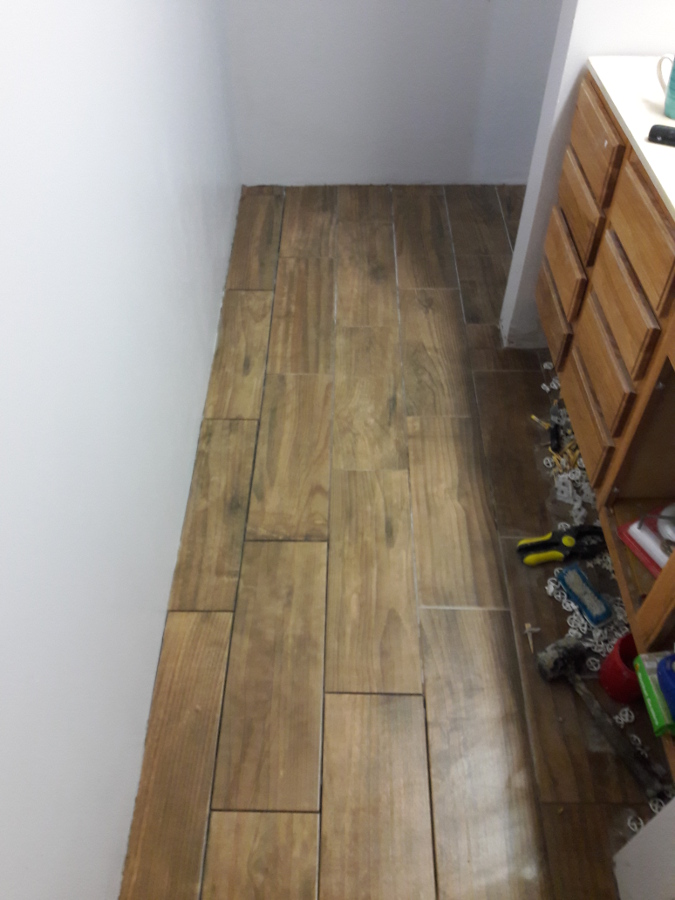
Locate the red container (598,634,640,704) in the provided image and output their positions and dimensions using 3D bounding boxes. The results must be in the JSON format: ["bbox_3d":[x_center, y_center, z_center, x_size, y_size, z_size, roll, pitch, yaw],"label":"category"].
[{"bbox_3d":[0.604,0.444,1.486,0.102,0.115,0.102,1,48,1],"label":"red container"}]

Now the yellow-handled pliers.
[{"bbox_3d":[0.554,0.234,1.753,0.227,0.036,0.085,-7,49,-6],"label":"yellow-handled pliers"}]

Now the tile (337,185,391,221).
[{"bbox_3d":[0.103,-0.945,2.803,0.212,0.010,0.269,1,48,1],"label":"tile"}]

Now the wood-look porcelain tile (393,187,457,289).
[{"bbox_3d":[0.313,-0.785,2.661,0.207,0.010,0.658,1,48,1],"label":"wood-look porcelain tile"}]

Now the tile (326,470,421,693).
[{"bbox_3d":[0.081,0.283,1.714,0.202,0.010,0.601,1,48,1],"label":"tile"}]

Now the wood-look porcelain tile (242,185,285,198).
[{"bbox_3d":[-0.294,-1.012,2.861,0.165,0.010,0.074,1,48,1],"label":"wood-look porcelain tile"}]

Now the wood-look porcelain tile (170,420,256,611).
[{"bbox_3d":[-0.300,0.142,1.839,0.148,0.010,0.596,1,48,1],"label":"wood-look porcelain tile"}]

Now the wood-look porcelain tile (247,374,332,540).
[{"bbox_3d":[-0.121,0.003,1.987,0.205,0.010,0.605,1,48,1],"label":"wood-look porcelain tile"}]

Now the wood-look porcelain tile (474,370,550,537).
[{"bbox_3d":[0.508,-0.007,1.998,0.208,0.010,0.605,1,48,1],"label":"wood-look porcelain tile"}]

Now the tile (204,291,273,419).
[{"bbox_3d":[-0.296,-0.305,2.235,0.154,0.010,0.595,1,48,1],"label":"tile"}]

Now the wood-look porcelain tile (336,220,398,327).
[{"bbox_3d":[0.102,-0.622,2.542,0.208,0.010,0.605,1,48,1],"label":"wood-look porcelain tile"}]

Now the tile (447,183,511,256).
[{"bbox_3d":[0.527,-0.874,2.766,0.208,0.010,0.499,1,48,1],"label":"tile"}]

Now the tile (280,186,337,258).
[{"bbox_3d":[-0.108,-0.856,2.724,0.203,0.010,0.493,1,48,1],"label":"tile"}]

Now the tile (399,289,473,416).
[{"bbox_3d":[0.305,-0.317,2.272,0.206,0.010,0.605,1,48,1],"label":"tile"}]

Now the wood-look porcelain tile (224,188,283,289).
[{"bbox_3d":[-0.290,-0.765,2.668,0.160,0.010,0.605,1,48,1],"label":"wood-look porcelain tile"}]

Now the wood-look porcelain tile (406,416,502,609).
[{"bbox_3d":[0.293,0.135,1.845,0.208,0.010,0.597,1,48,1],"label":"wood-look porcelain tile"}]

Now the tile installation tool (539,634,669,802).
[{"bbox_3d":[0.536,0.532,1.468,0.105,0.067,0.328,-20,51,-17],"label":"tile installation tool"}]

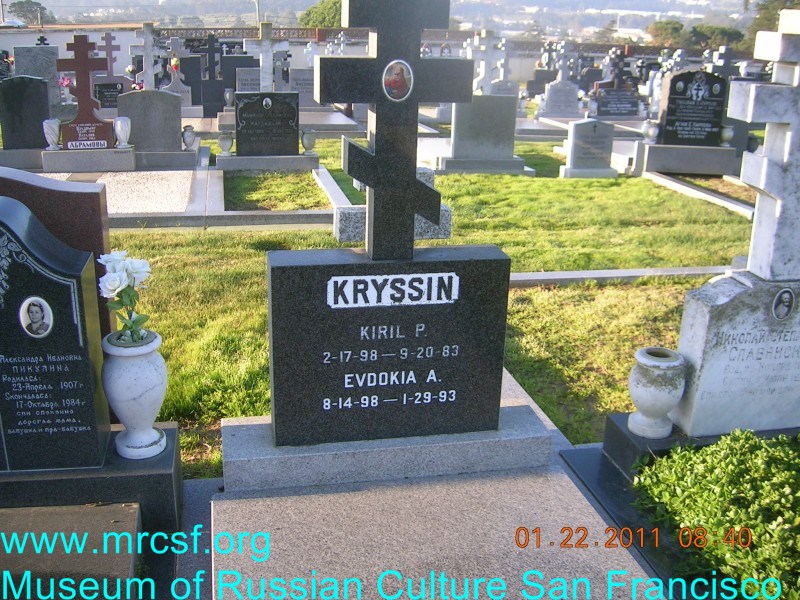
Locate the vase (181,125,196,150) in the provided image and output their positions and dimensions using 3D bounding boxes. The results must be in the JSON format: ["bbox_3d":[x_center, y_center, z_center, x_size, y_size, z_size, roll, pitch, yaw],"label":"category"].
[{"bbox_3d":[-2.338,-1.805,9.006,0.140,0.257,0.140,-2,18,-12],"label":"vase"}]

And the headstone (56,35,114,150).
[{"bbox_3d":[-3.316,-2.188,8.528,0.510,1.154,0.180,-2,18,-12],"label":"headstone"}]

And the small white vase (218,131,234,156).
[{"bbox_3d":[-1.951,-1.753,9.079,0.161,0.255,0.161,-2,18,-12],"label":"small white vase"}]

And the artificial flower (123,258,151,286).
[{"bbox_3d":[-0.762,-0.080,2.340,0.082,0.078,0.080,-2,19,-12],"label":"artificial flower"}]

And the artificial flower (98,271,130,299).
[{"bbox_3d":[-0.840,-0.046,2.380,0.095,0.085,0.075,-4,19,-16],"label":"artificial flower"}]

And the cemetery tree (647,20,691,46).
[{"bbox_3d":[23.235,-22.283,70.000,3.900,4.200,3.900,2,18,-1],"label":"cemetery tree"}]

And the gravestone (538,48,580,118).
[{"bbox_3d":[2.857,-3.872,14.400,0.780,1.300,0.330,-2,19,-11],"label":"gravestone"}]

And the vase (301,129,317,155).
[{"bbox_3d":[-0.992,-1.721,8.800,0.165,0.265,0.165,-2,19,-12],"label":"vase"}]

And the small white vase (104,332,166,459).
[{"bbox_3d":[-0.817,0.292,2.500,0.200,0.365,0.200,-2,19,-12],"label":"small white vase"}]

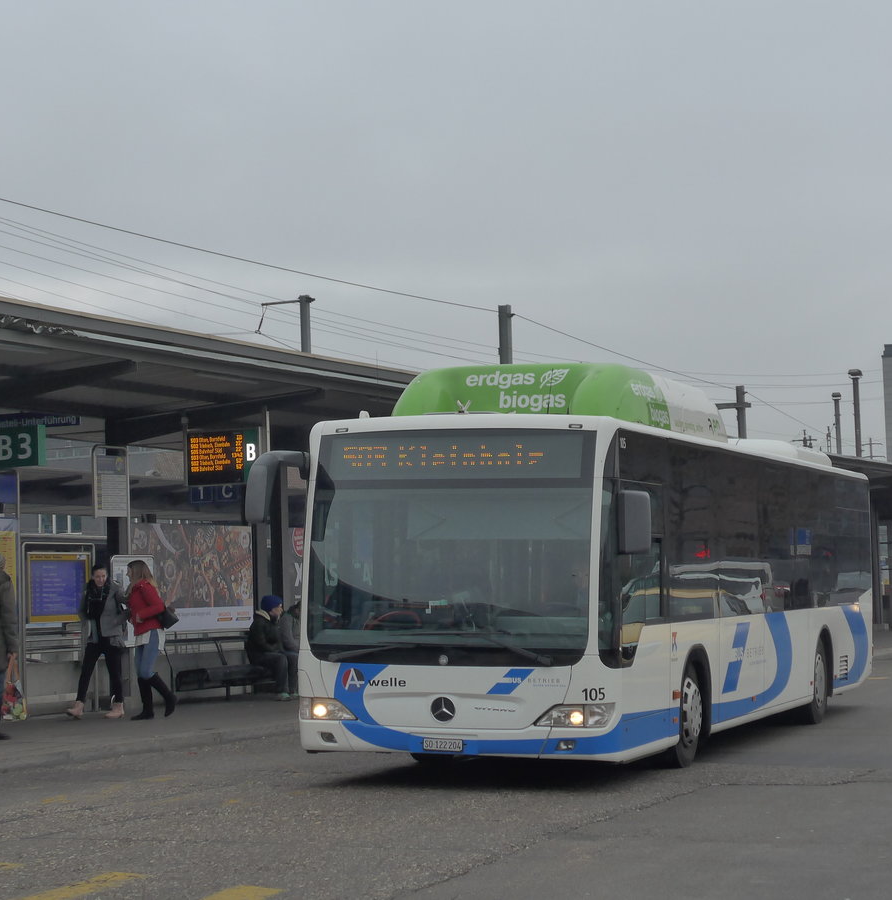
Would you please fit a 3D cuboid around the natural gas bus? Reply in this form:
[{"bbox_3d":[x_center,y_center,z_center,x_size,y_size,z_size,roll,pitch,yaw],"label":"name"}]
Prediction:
[{"bbox_3d":[1.942,1.147,22.496,2.720,3.380,12.060,-1,-3,20],"label":"natural gas bus"}]

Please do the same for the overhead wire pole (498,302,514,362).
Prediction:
[{"bbox_3d":[1.835,0.656,65.697,0.300,9.700,0.300,-3,-4,22],"label":"overhead wire pole"}]

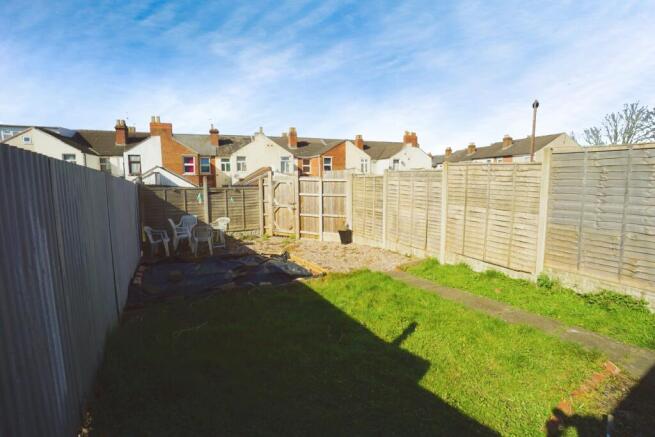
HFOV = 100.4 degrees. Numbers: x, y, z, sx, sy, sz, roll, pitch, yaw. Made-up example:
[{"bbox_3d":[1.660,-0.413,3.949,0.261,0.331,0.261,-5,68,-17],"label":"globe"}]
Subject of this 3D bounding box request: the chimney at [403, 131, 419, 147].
[{"bbox_3d":[9.212,-8.824,30.300,1.450,1.720,0.600,-2,6,-19],"label":"chimney"}]

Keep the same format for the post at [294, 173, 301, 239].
[{"bbox_3d":[-1.012,-0.426,9.300,0.120,2.250,0.120,1,7,7],"label":"post"}]

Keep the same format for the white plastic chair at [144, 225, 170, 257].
[{"bbox_3d":[-4.546,0.615,7.300,0.540,0.760,0.550,-2,6,-17],"label":"white plastic chair"}]

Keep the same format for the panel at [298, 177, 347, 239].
[{"bbox_3d":[-0.150,-0.323,9.100,1.600,2.120,0.080,1,7,7],"label":"panel"}]

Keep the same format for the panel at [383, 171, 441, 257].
[{"bbox_3d":[2.075,-0.224,6.800,0.060,1.850,1.800,-4,8,-31],"label":"panel"}]

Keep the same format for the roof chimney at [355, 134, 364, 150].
[{"bbox_3d":[3.692,-8.714,31.300,0.700,1.730,0.700,-2,6,-19],"label":"roof chimney"}]

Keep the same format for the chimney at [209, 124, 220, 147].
[{"bbox_3d":[-12.832,-9.391,31.000,0.950,2.500,0.750,-2,7,-19],"label":"chimney"}]

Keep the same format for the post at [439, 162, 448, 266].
[{"bbox_3d":[2.646,-0.114,6.200,0.110,2.280,0.110,-4,7,-34],"label":"post"}]

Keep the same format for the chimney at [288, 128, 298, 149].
[{"bbox_3d":[-4.234,-10.088,34.000,0.950,2.600,0.800,-2,7,-19],"label":"chimney"}]

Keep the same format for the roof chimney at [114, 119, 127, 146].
[{"bbox_3d":[-21.231,-8.821,28.000,0.850,2.700,0.700,-2,7,-19],"label":"roof chimney"}]

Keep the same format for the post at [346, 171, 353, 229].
[{"bbox_3d":[0.753,-0.411,9.350,0.110,2.300,0.110,-4,7,-34],"label":"post"}]

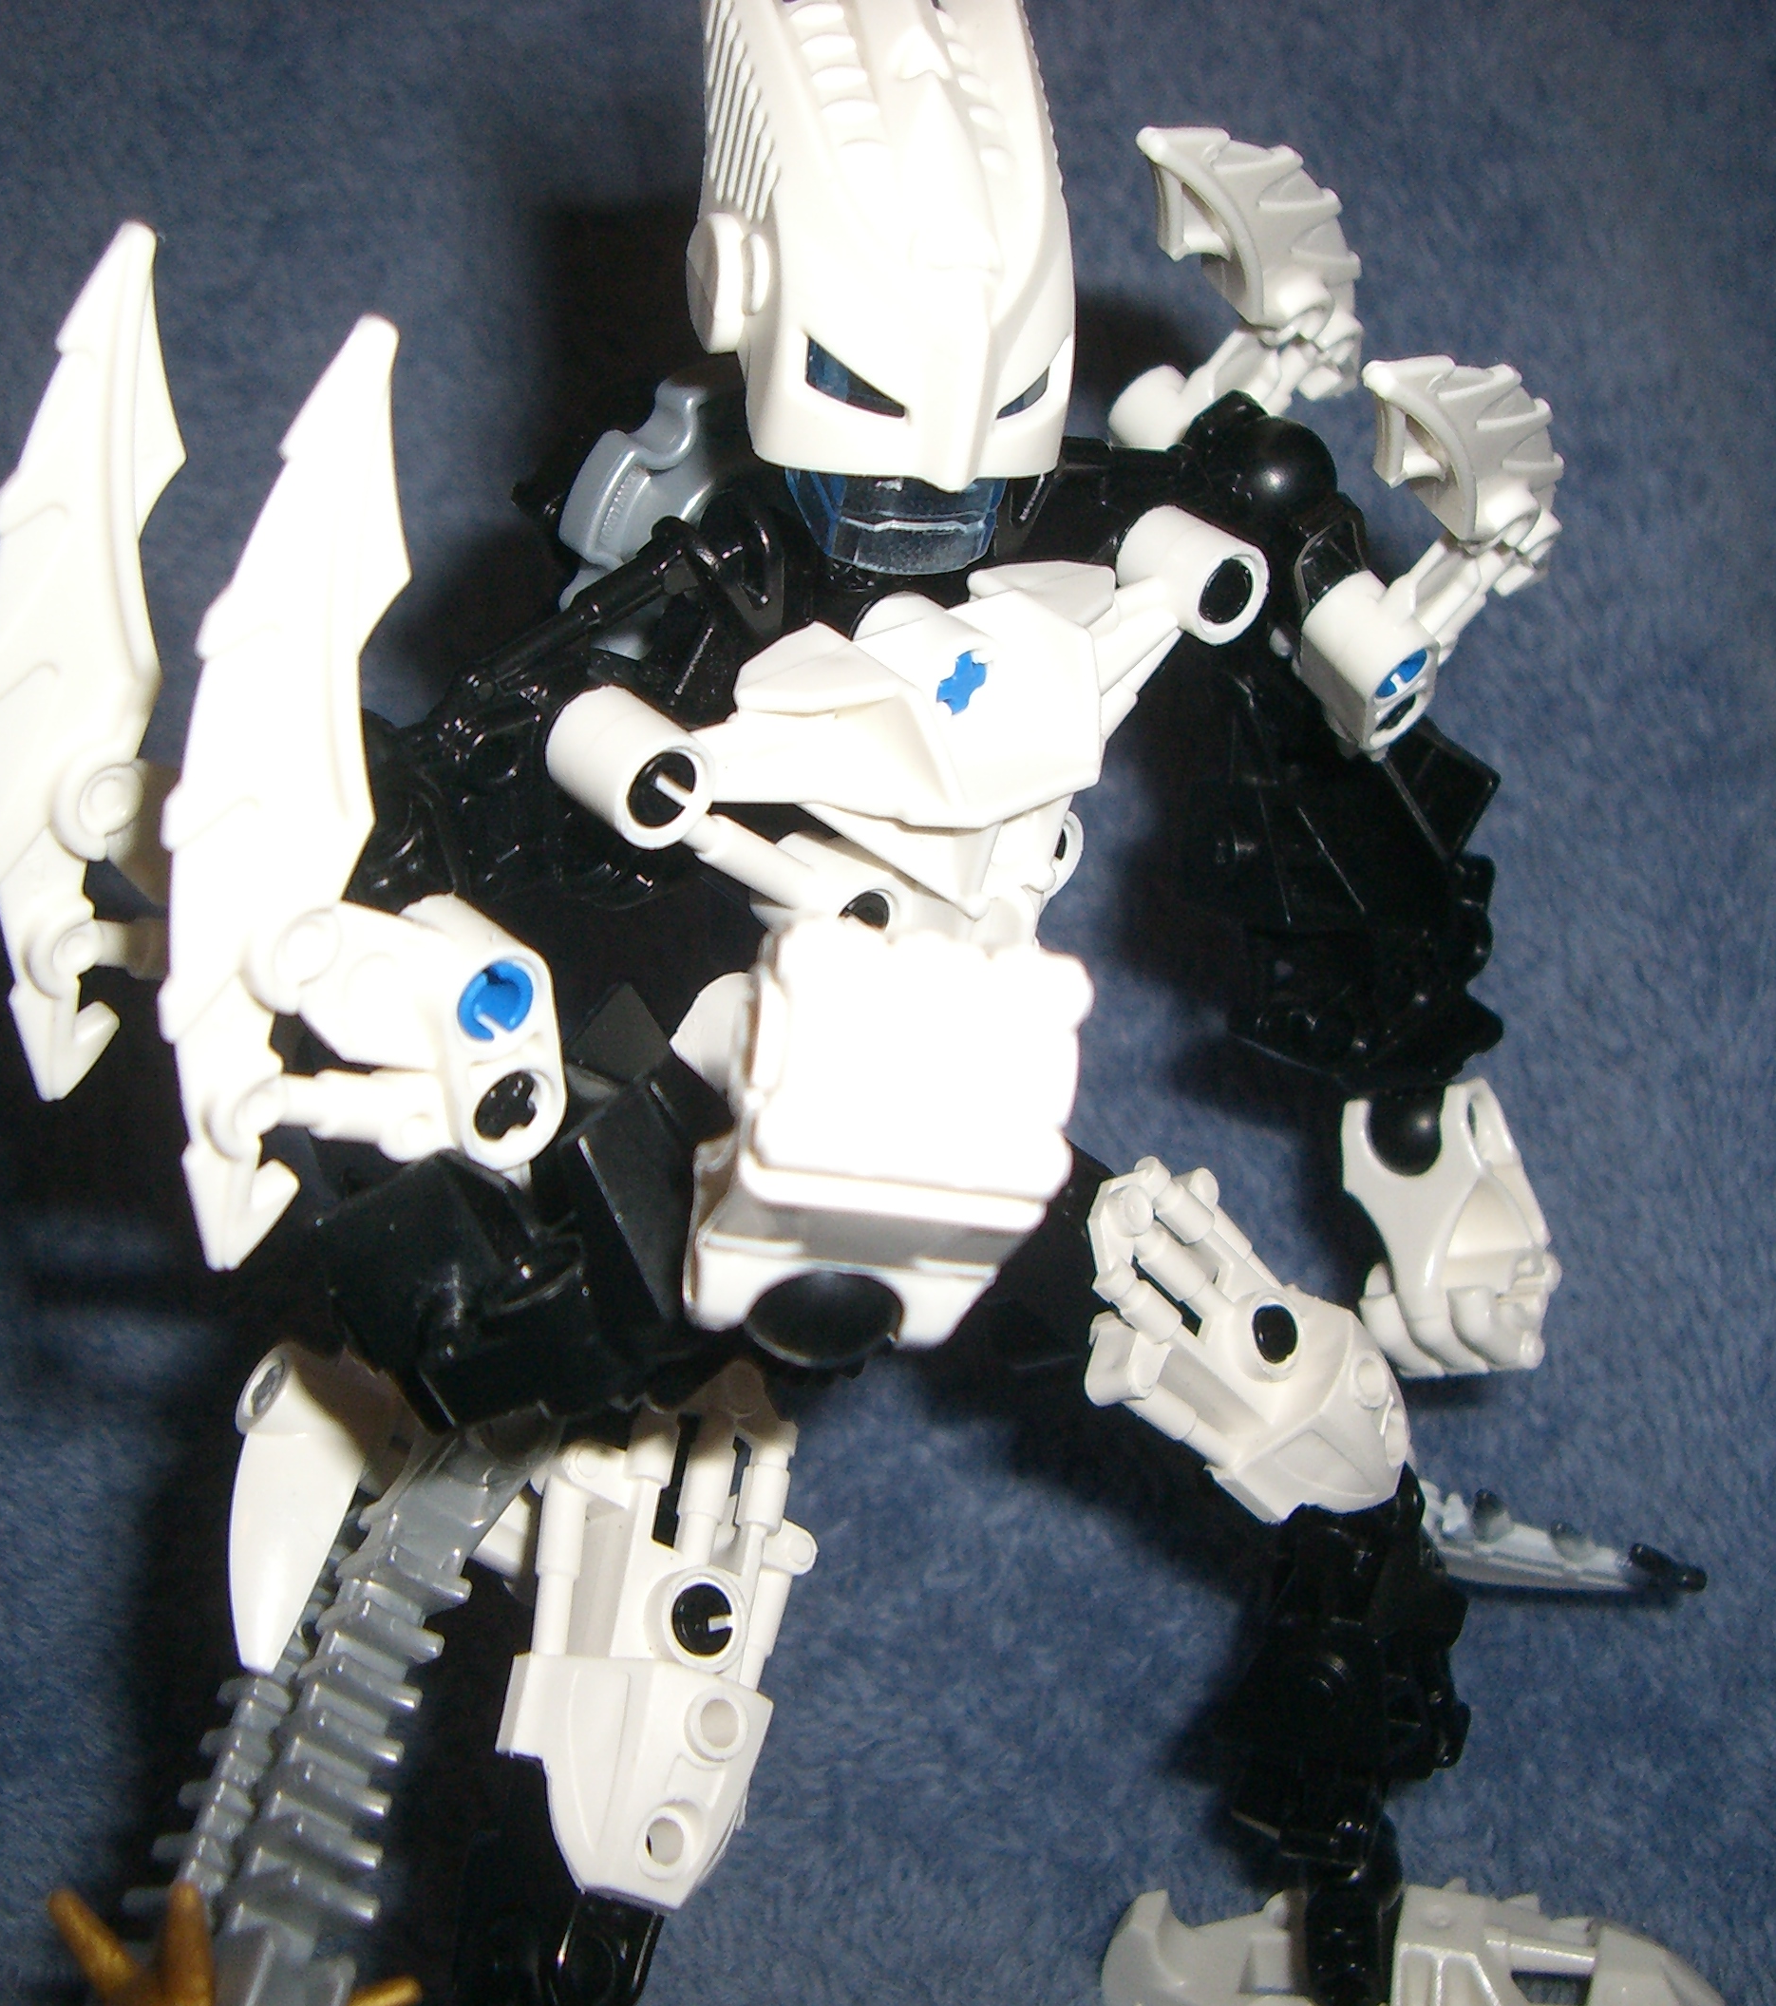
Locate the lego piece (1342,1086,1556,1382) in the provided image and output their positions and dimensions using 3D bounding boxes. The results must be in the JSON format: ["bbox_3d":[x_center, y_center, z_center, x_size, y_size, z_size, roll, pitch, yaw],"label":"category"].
[{"bbox_3d":[0.069,0.027,0.356,0.018,0.033,0.019,-3,8,37],"label":"lego piece"}]

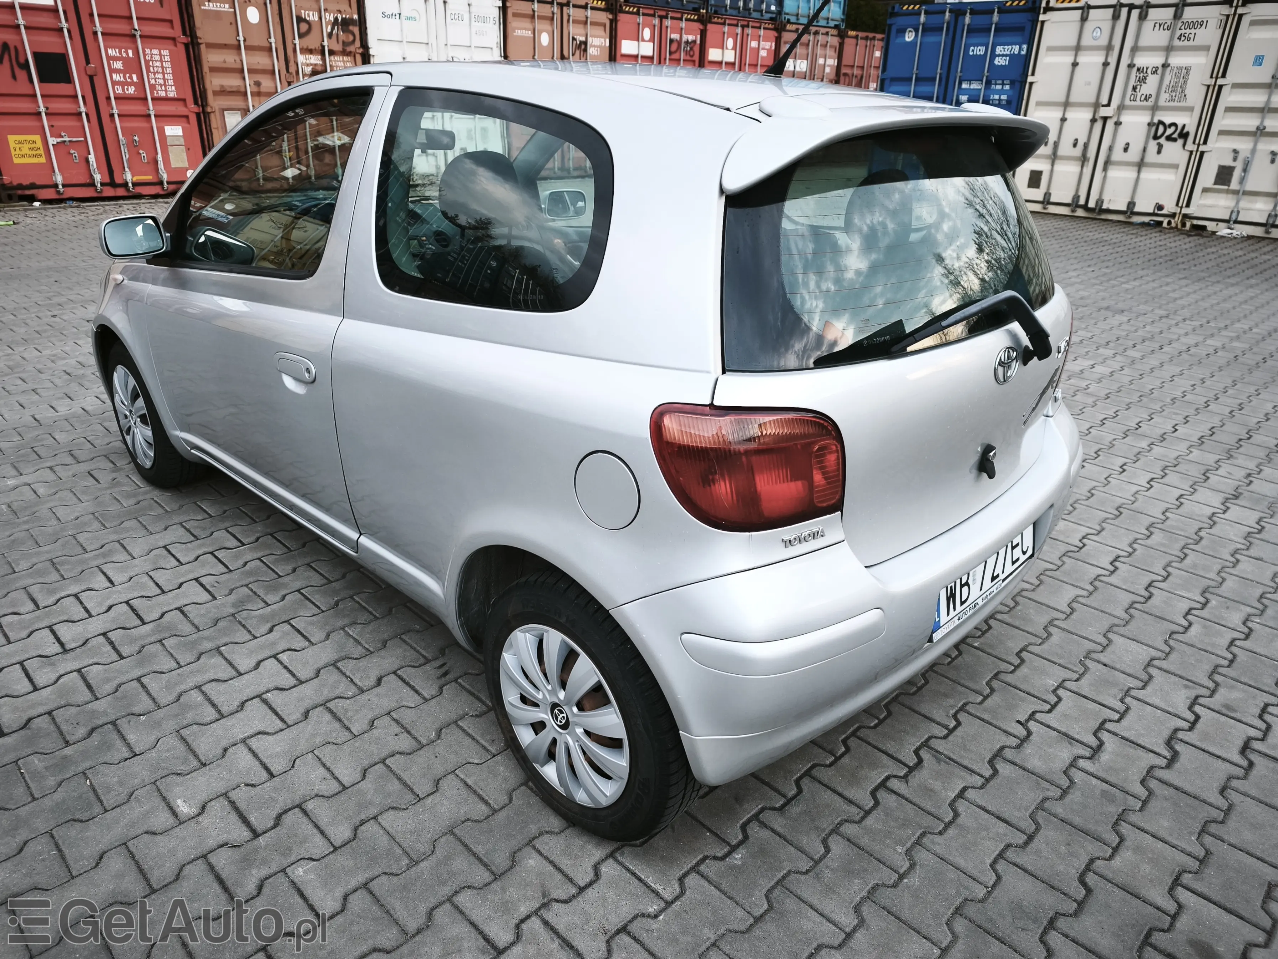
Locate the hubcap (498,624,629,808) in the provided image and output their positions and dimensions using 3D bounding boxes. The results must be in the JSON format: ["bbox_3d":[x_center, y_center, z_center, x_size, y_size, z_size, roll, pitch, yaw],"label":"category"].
[{"bbox_3d":[-0.147,0.467,1.693,0.388,0.388,0.050,22,31,39],"label":"hubcap"}]

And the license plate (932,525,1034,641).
[{"bbox_3d":[0.757,0.190,1.819,0.020,0.122,0.522,19,29,40],"label":"license plate"}]

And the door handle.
[{"bbox_3d":[-0.849,-0.275,2.096,0.200,0.060,0.040,22,31,39],"label":"door handle"}]

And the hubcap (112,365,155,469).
[{"bbox_3d":[-1.869,-0.231,3.164,0.388,0.388,0.050,22,31,39],"label":"hubcap"}]

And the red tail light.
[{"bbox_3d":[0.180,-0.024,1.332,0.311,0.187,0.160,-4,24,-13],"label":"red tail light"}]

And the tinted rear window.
[{"bbox_3d":[0.603,-0.481,1.712,1.260,0.390,0.175,-21,12,-42],"label":"tinted rear window"}]

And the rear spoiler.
[{"bbox_3d":[0.584,-0.651,1.664,0.320,0.155,1.220,22,31,39],"label":"rear spoiler"}]

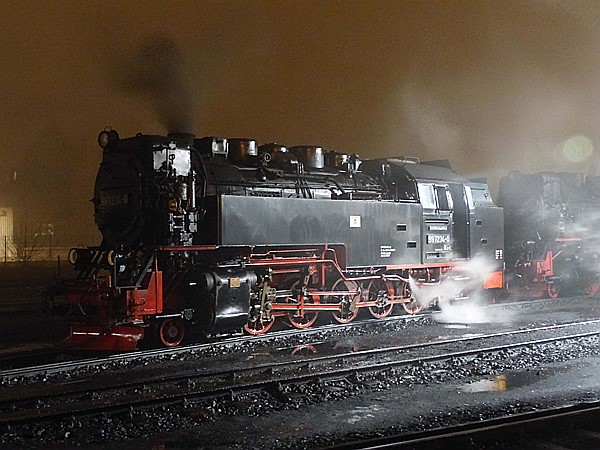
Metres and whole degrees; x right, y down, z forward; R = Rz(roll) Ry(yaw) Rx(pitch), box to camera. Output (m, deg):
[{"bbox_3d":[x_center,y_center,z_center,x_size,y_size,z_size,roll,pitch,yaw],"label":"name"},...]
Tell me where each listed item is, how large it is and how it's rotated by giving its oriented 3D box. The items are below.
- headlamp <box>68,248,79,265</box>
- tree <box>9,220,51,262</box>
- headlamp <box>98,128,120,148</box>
[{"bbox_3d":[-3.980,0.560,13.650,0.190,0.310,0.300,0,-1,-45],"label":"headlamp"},{"bbox_3d":[-20.570,1.255,58.000,3.200,3.200,3.000,0,-1,0],"label":"tree"},{"bbox_3d":[-3.340,-1.510,13.390,0.250,0.350,0.320,0,-1,-45],"label":"headlamp"}]

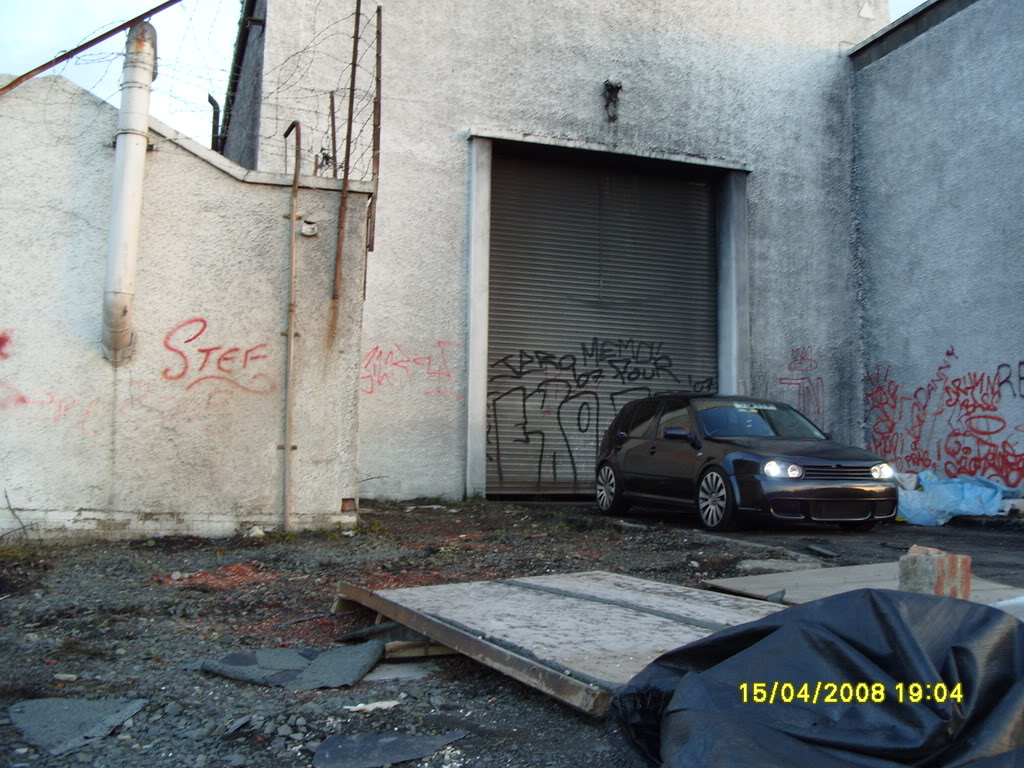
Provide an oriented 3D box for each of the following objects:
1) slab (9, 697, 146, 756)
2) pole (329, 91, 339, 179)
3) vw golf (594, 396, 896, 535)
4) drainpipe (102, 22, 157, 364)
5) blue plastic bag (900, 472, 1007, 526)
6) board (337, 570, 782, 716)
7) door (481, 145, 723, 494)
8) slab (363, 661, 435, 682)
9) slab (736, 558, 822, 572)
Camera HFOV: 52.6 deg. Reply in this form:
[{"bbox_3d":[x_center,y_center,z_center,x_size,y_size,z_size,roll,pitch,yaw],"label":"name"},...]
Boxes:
[{"bbox_3d":[-1.067,0.807,2.412,0.340,0.030,0.500,2,-6,-11],"label":"slab"},{"bbox_3d":[-1.631,-2.285,9.495,0.040,0.853,0.040,-1,-6,-17],"label":"pole"},{"bbox_3d":[2.315,0.796,11.159,1.760,1.420,4.150,3,-4,-18],"label":"vw golf"},{"bbox_3d":[-3.194,-1.599,8.647,0.270,2.906,0.550,3,-7,-17],"label":"drainpipe"},{"bbox_3d":[4.893,1.261,11.500,1.250,0.580,0.950,1,-7,0],"label":"blue plastic bag"},{"bbox_3d":[0.244,0.805,3.612,1.071,0.065,2.412,-1,-5,-22],"label":"board"},{"bbox_3d":[1.292,-0.852,14.575,3.578,4.818,0.100,3,-7,-17],"label":"door"},{"bbox_3d":[-0.332,0.890,3.153,0.210,0.030,0.370,0,-5,5],"label":"slab"},{"bbox_3d":[1.663,1.159,6.467,0.520,0.060,0.750,0,-6,9],"label":"slab"}]

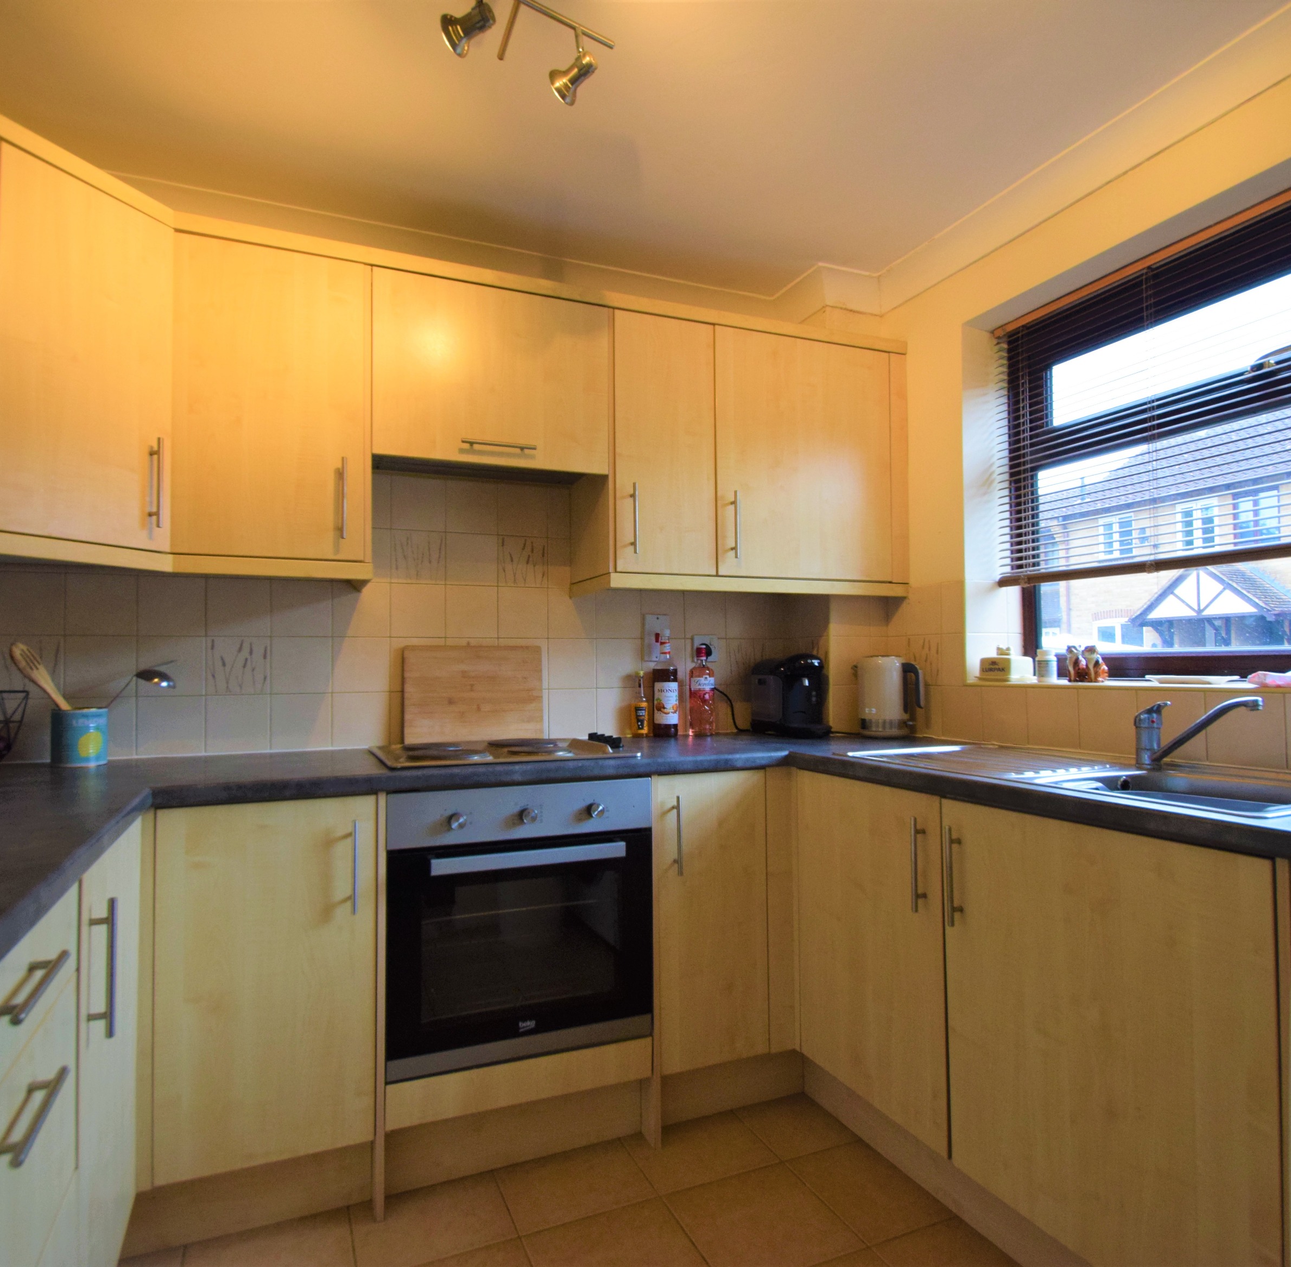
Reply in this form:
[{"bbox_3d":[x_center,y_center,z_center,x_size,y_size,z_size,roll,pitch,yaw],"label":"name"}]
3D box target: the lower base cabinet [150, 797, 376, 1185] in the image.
[{"bbox_3d":[-0.851,0.705,1.832,0.398,0.702,0.560,1,-3,-22],"label":"lower base cabinet"}]

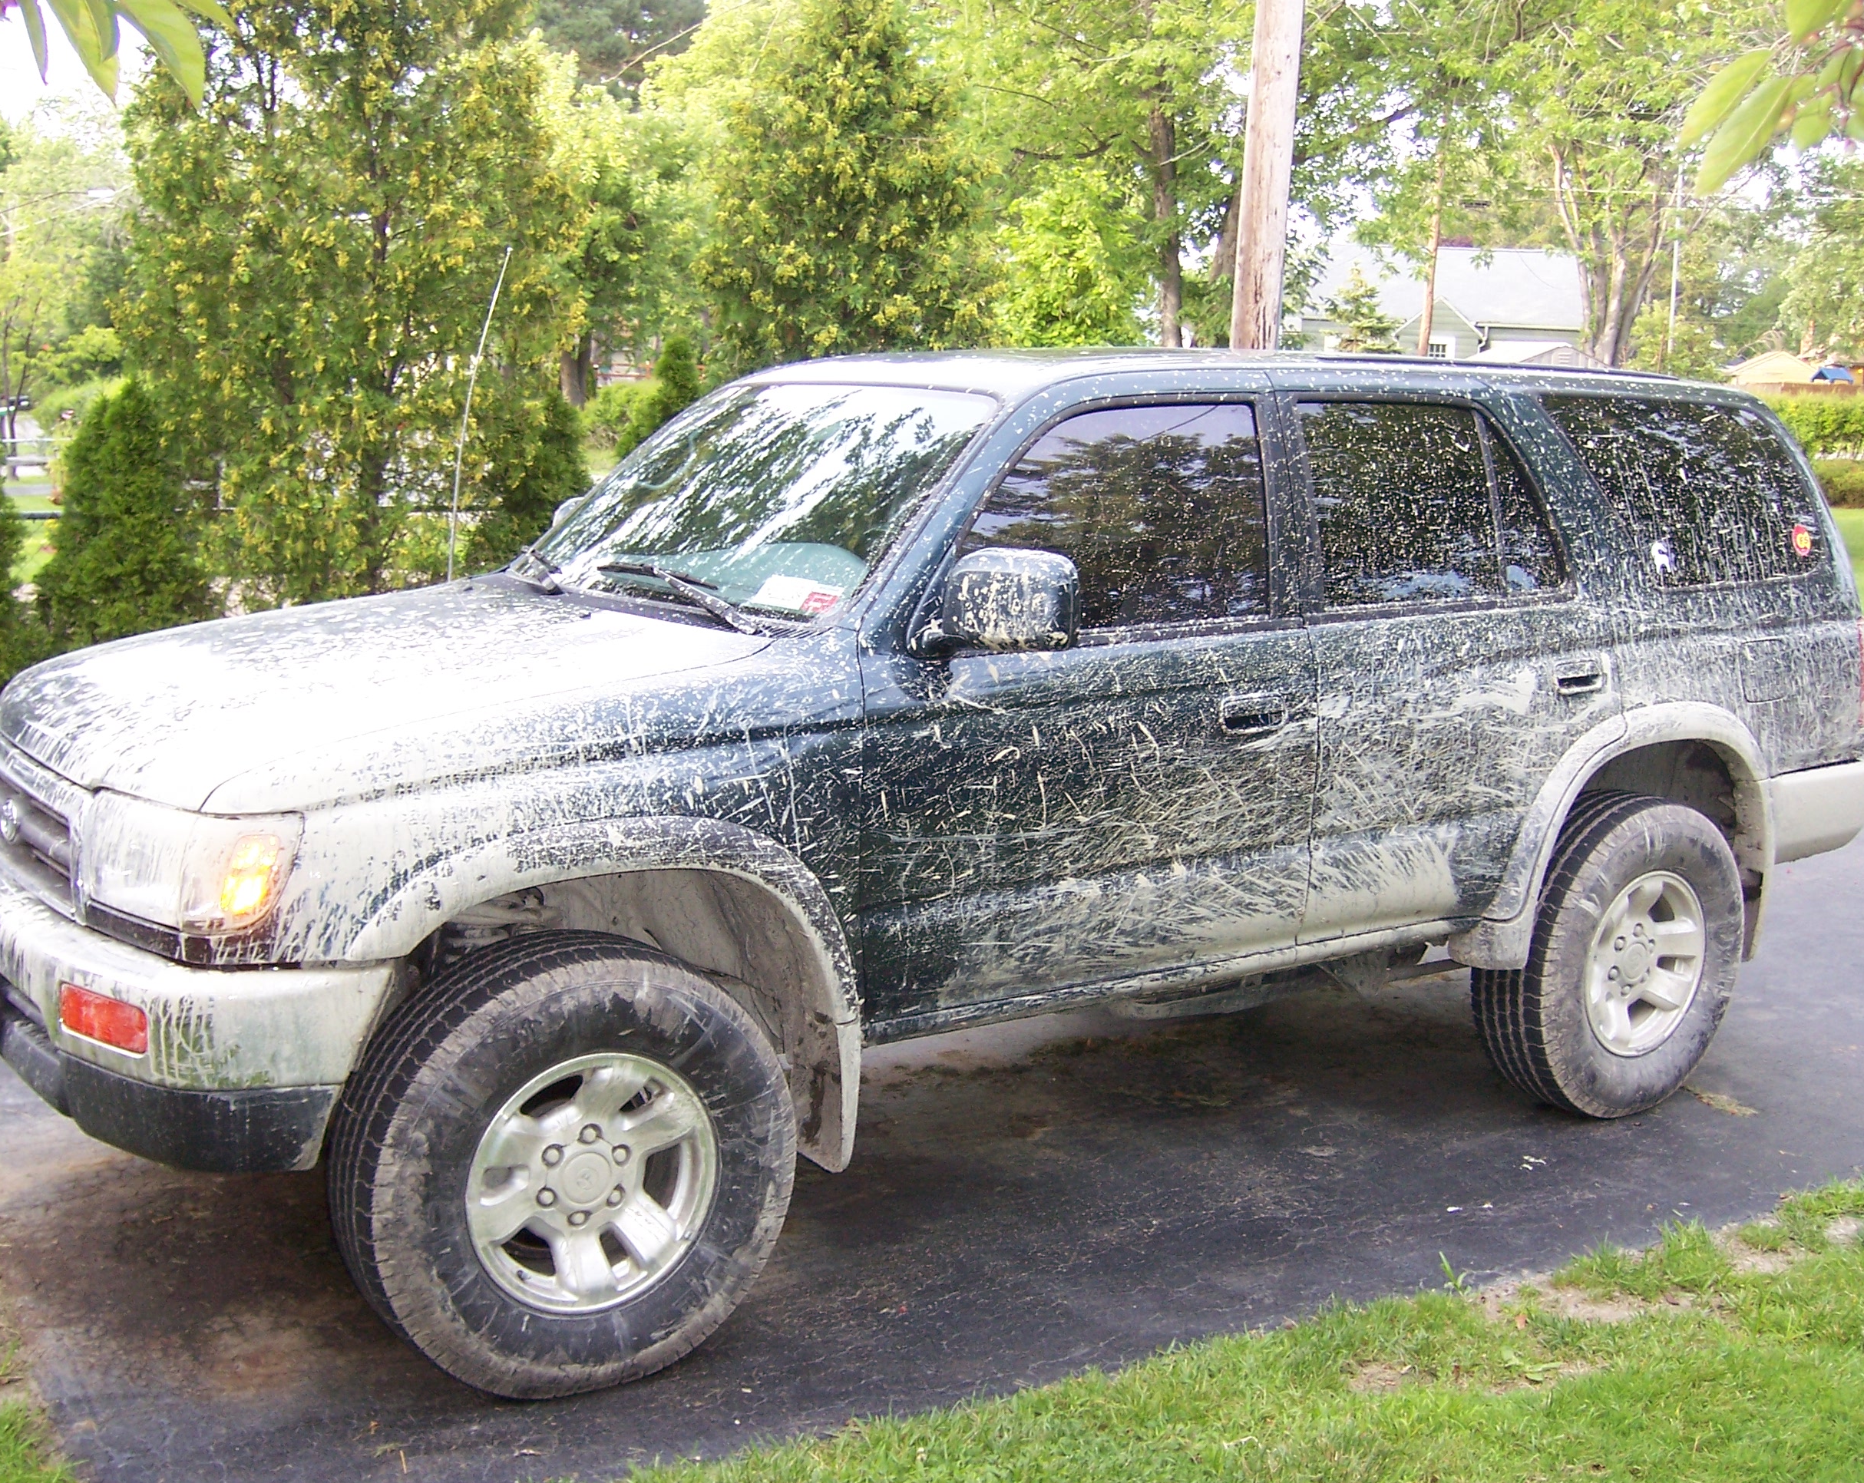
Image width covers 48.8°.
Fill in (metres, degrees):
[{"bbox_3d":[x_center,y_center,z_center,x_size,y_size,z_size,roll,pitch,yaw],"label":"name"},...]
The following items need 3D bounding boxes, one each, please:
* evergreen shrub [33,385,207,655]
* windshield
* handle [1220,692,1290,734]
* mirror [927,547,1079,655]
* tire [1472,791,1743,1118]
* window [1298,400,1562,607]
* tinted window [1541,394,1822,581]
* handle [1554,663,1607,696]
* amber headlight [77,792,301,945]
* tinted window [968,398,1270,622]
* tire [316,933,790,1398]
[{"bbox_3d":[-3.617,-0.765,9.257,0.800,1.750,0.800,-3,10,-21],"label":"evergreen shrub"},{"bbox_3d":[-0.388,-0.517,4.288,0.110,0.660,1.400,47,-18,-30],"label":"windshield"},{"bbox_3d":[0.636,-0.058,4.059,0.170,0.075,0.045,-5,8,-33],"label":"handle"},{"bbox_3d":[0.128,-0.248,3.579,0.150,0.175,0.220,-5,11,-33],"label":"mirror"},{"bbox_3d":[1.619,0.509,4.906,0.765,0.765,0.268,-5,12,-34],"label":"tire"},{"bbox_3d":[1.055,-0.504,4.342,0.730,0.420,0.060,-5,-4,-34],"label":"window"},{"bbox_3d":[1.812,-0.595,4.904,0.960,0.450,0.060,-5,-2,-33],"label":"tinted window"},{"bbox_3d":[1.439,-0.137,4.560,0.172,0.072,0.045,-5,12,-34],"label":"handle"},{"bbox_3d":[-1.130,0.181,3.153,0.250,0.178,0.355,-5,12,-34],"label":"amber headlight"},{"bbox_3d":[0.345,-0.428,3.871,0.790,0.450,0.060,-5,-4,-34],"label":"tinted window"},{"bbox_3d":[-0.604,0.706,3.463,0.775,0.775,0.270,-5,11,-31],"label":"tire"}]

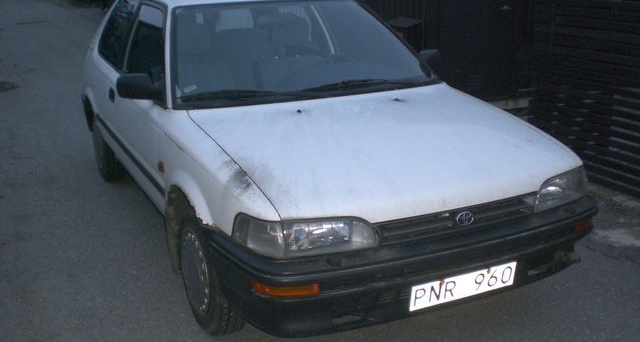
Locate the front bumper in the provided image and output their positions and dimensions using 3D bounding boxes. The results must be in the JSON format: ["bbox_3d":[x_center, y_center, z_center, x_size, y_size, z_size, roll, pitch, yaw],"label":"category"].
[{"bbox_3d":[0.420,0.309,2.789,1.620,0.350,0.540,-9,19,-25],"label":"front bumper"}]

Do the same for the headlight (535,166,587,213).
[{"bbox_3d":[0.973,0.039,2.888,0.450,0.135,0.220,-12,21,-32],"label":"headlight"}]

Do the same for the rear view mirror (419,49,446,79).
[{"bbox_3d":[0.651,-0.623,3.955,0.205,0.122,0.110,-9,19,-25],"label":"rear view mirror"}]

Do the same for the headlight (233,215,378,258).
[{"bbox_3d":[-0.057,0.202,2.403,0.450,0.135,0.220,-6,18,-17],"label":"headlight"}]

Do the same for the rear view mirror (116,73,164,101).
[{"bbox_3d":[-0.832,-0.390,3.245,0.205,0.122,0.110,-9,19,-25],"label":"rear view mirror"}]

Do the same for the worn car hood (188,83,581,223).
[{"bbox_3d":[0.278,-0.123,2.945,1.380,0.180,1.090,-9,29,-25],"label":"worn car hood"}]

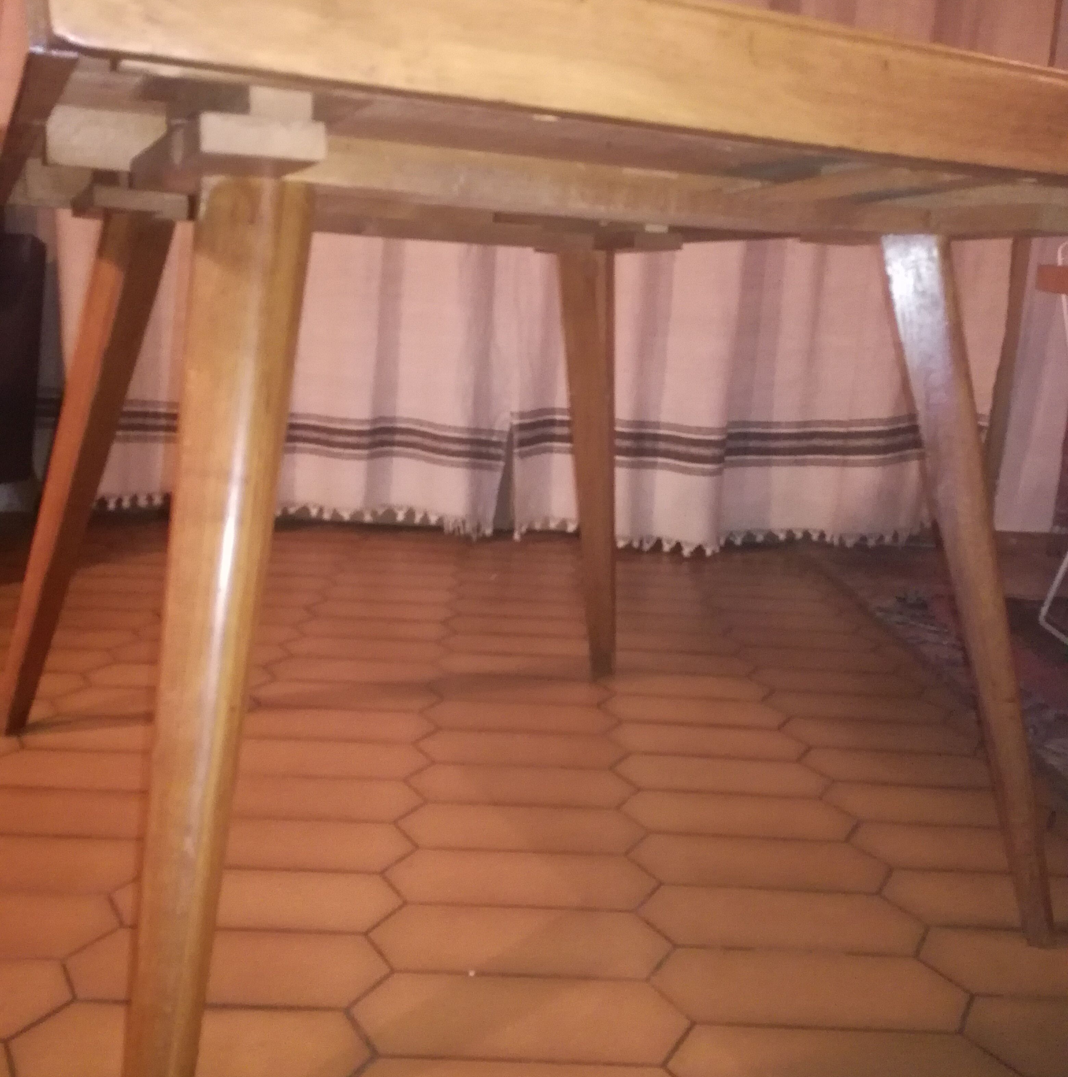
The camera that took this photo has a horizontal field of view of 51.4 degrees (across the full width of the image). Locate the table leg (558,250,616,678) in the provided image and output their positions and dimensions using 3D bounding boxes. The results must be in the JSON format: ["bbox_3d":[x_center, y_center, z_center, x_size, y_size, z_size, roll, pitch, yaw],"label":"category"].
[{"bbox_3d":[0.091,-0.089,1.645,0.068,0.669,0.062,4,25,18],"label":"table leg"}]

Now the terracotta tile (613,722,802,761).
[{"bbox_3d":[0.236,0.282,1.511,0.280,0.012,0.106,3,12,-1],"label":"terracotta tile"}]

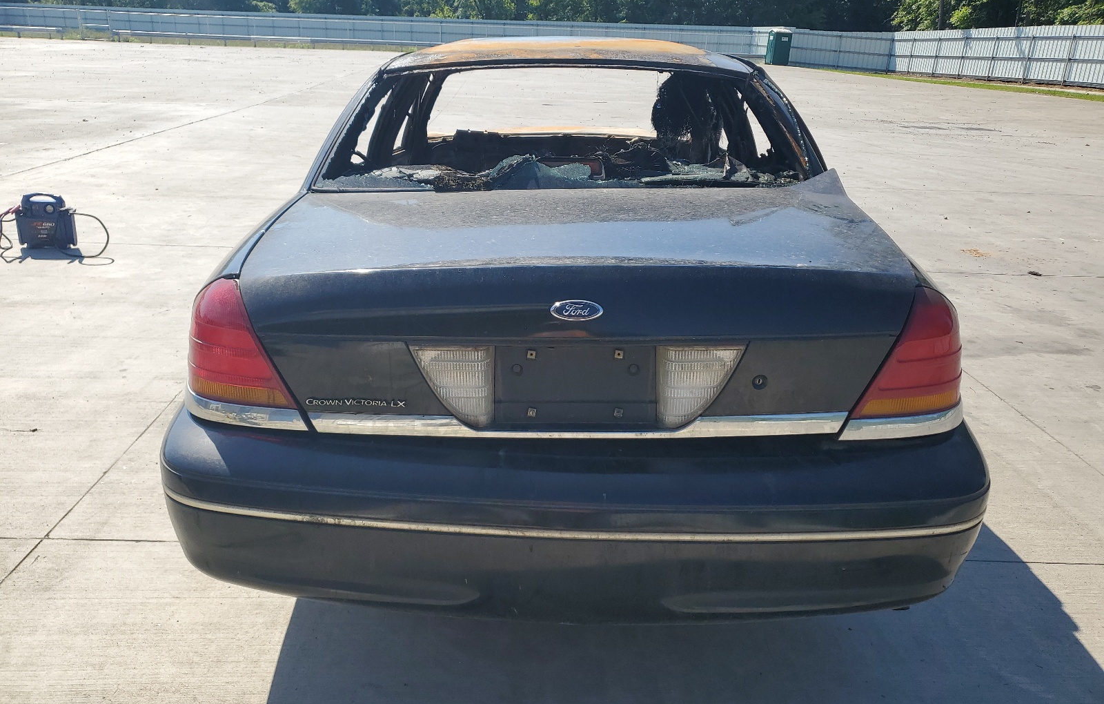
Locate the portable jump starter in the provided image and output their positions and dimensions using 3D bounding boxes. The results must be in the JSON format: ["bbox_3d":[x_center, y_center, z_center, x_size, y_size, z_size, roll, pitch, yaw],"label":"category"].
[{"bbox_3d":[-3.415,-0.890,5.613,0.335,0.355,0.125,0,21,-7],"label":"portable jump starter"}]

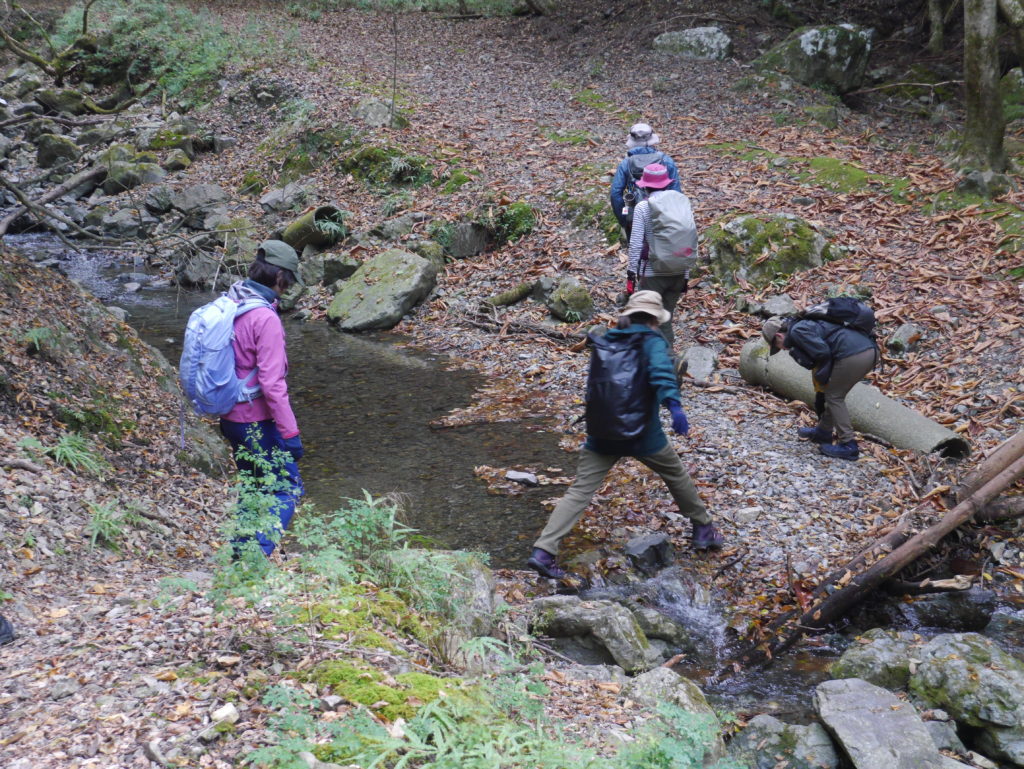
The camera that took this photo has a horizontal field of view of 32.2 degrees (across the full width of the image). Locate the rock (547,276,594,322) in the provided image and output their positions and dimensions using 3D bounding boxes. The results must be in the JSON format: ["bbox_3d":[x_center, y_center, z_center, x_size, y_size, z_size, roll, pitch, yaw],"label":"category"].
[{"bbox_3d":[0.491,-0.713,14.900,0.400,0.330,0.360,0,15,2],"label":"rock"}]

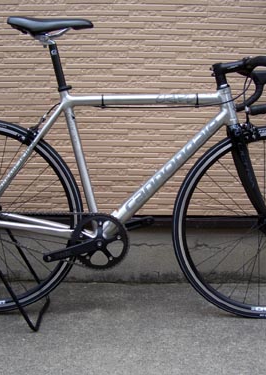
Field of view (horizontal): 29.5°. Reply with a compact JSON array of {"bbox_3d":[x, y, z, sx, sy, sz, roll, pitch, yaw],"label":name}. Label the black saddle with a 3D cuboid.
[{"bbox_3d":[-0.258,-0.511,1.622,0.268,0.062,0.142,1,8,0],"label":"black saddle"}]

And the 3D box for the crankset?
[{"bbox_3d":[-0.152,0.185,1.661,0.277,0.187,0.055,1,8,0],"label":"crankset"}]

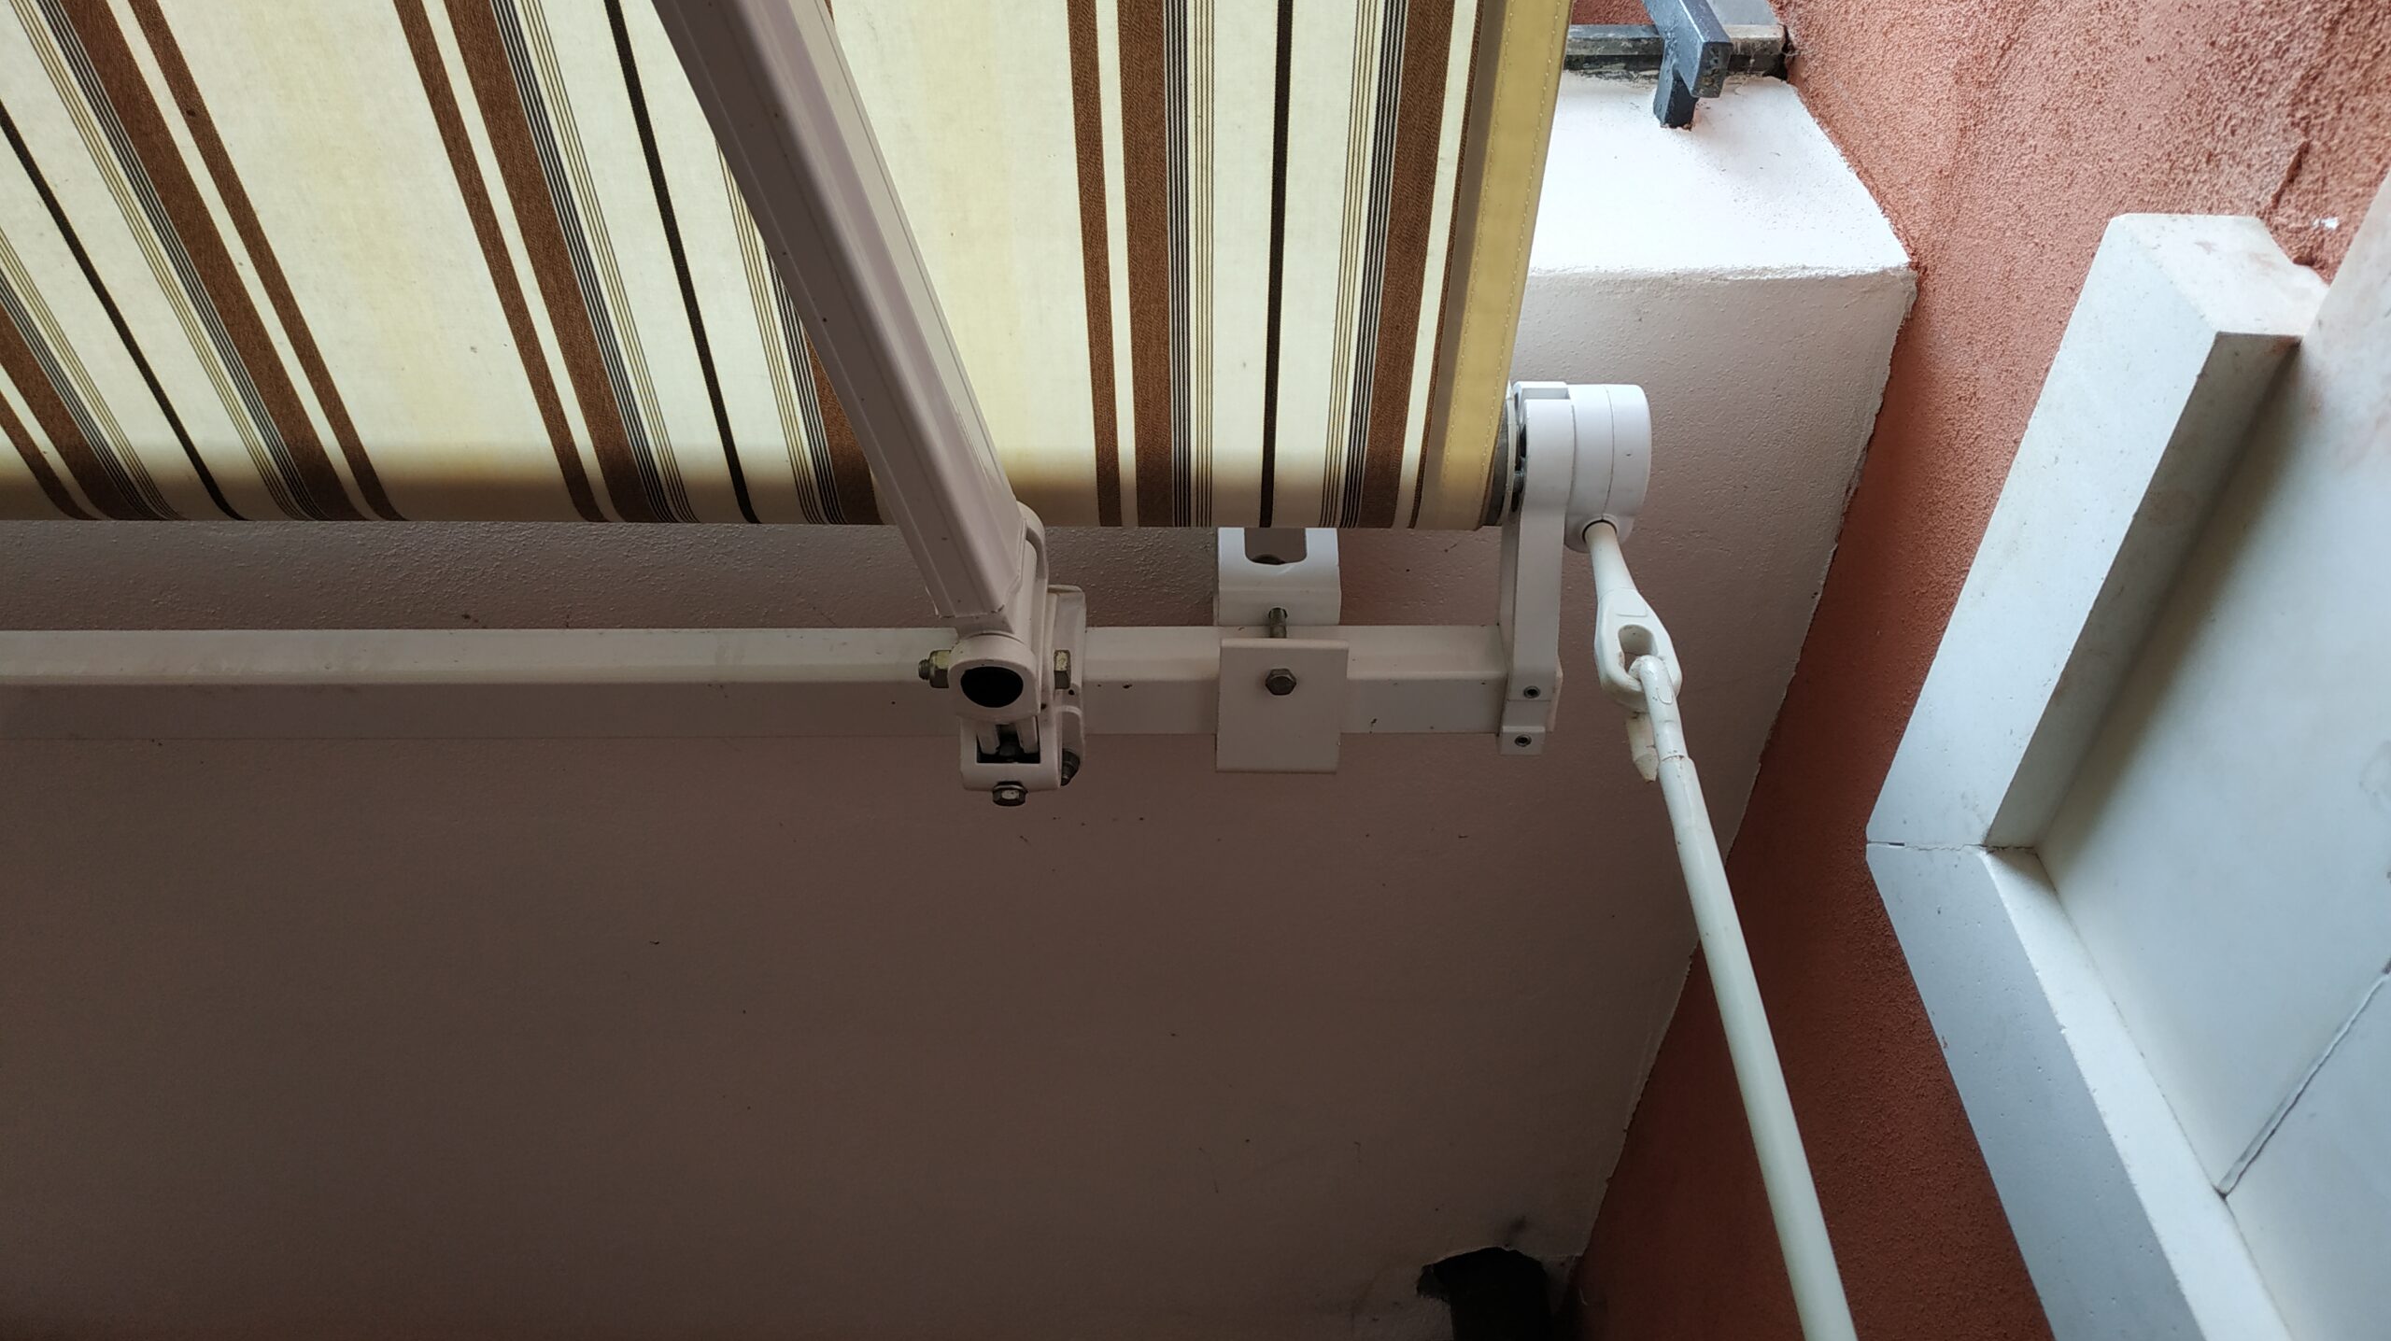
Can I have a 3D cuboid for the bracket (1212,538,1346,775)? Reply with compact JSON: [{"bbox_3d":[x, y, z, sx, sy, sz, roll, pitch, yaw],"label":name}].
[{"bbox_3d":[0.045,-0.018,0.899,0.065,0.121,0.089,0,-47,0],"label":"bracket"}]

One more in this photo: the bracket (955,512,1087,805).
[{"bbox_3d":[-0.085,-0.003,0.858,0.062,0.117,0.118,0,-47,0],"label":"bracket"}]

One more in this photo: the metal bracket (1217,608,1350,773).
[{"bbox_3d":[0.044,0.006,0.874,0.064,0.057,0.087,0,-47,0],"label":"metal bracket"}]

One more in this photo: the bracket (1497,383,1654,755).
[{"bbox_3d":[0.190,-0.061,0.857,0.065,0.126,0.181,0,-47,0],"label":"bracket"}]

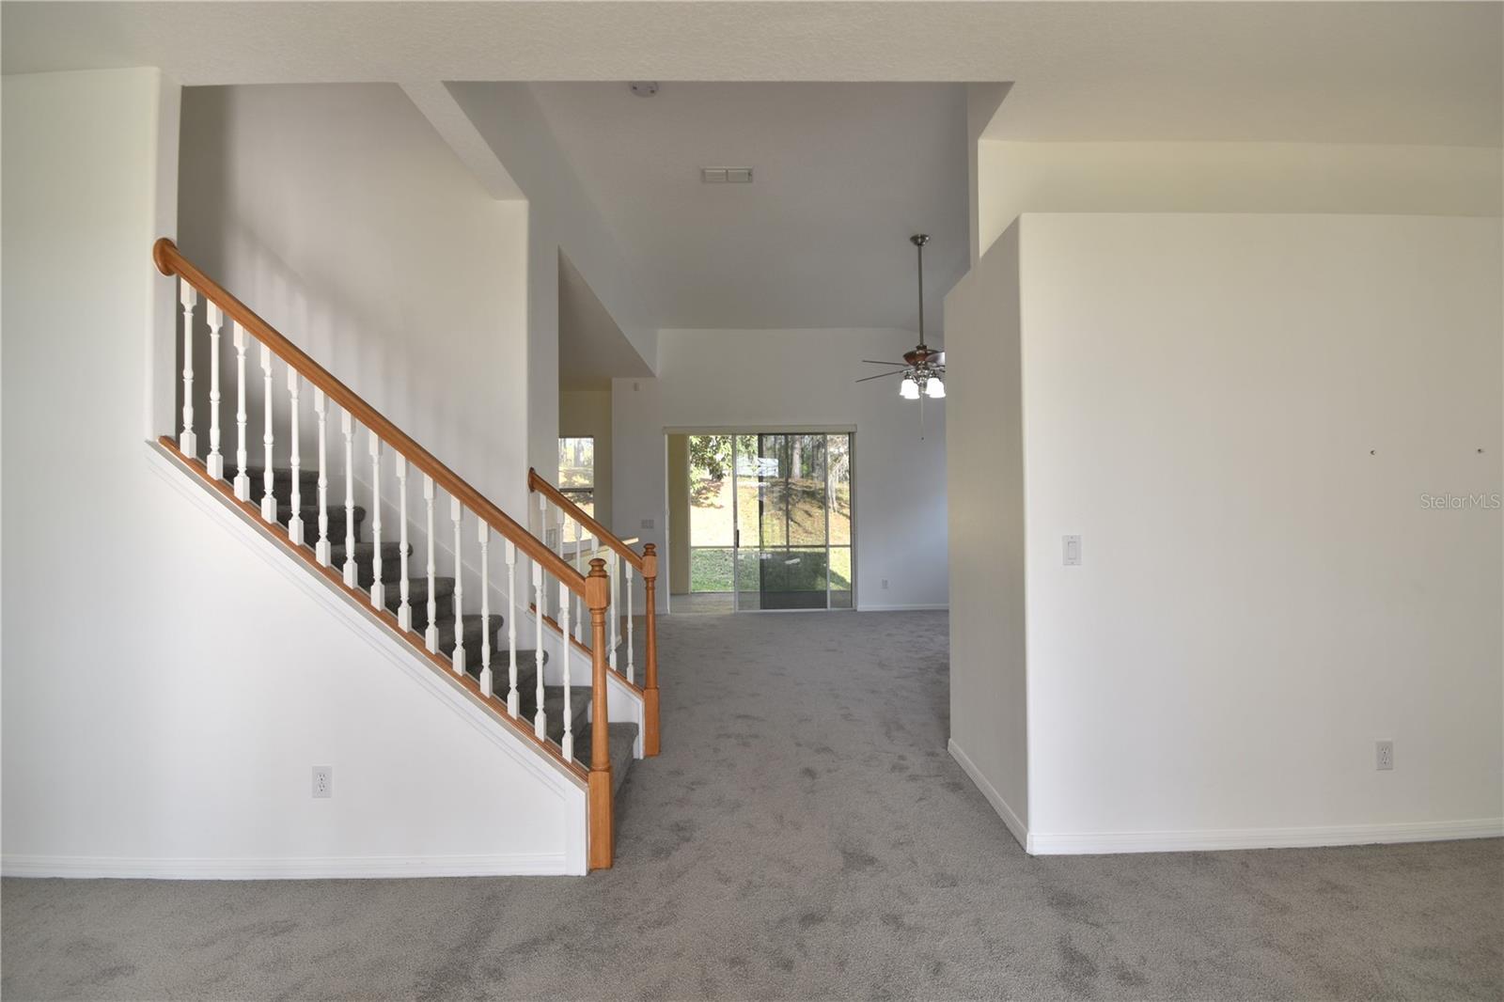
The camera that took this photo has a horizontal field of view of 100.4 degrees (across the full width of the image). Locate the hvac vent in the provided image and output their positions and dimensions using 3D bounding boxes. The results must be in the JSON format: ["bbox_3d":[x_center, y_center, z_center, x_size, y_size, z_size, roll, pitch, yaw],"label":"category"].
[{"bbox_3d":[-0.178,-2.350,4.530,0.380,0.035,0.205,-1,-1,0],"label":"hvac vent"}]

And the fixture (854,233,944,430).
[{"bbox_3d":[1.510,-1.500,5.560,1.340,1.630,1.340,-1,-1,0],"label":"fixture"}]

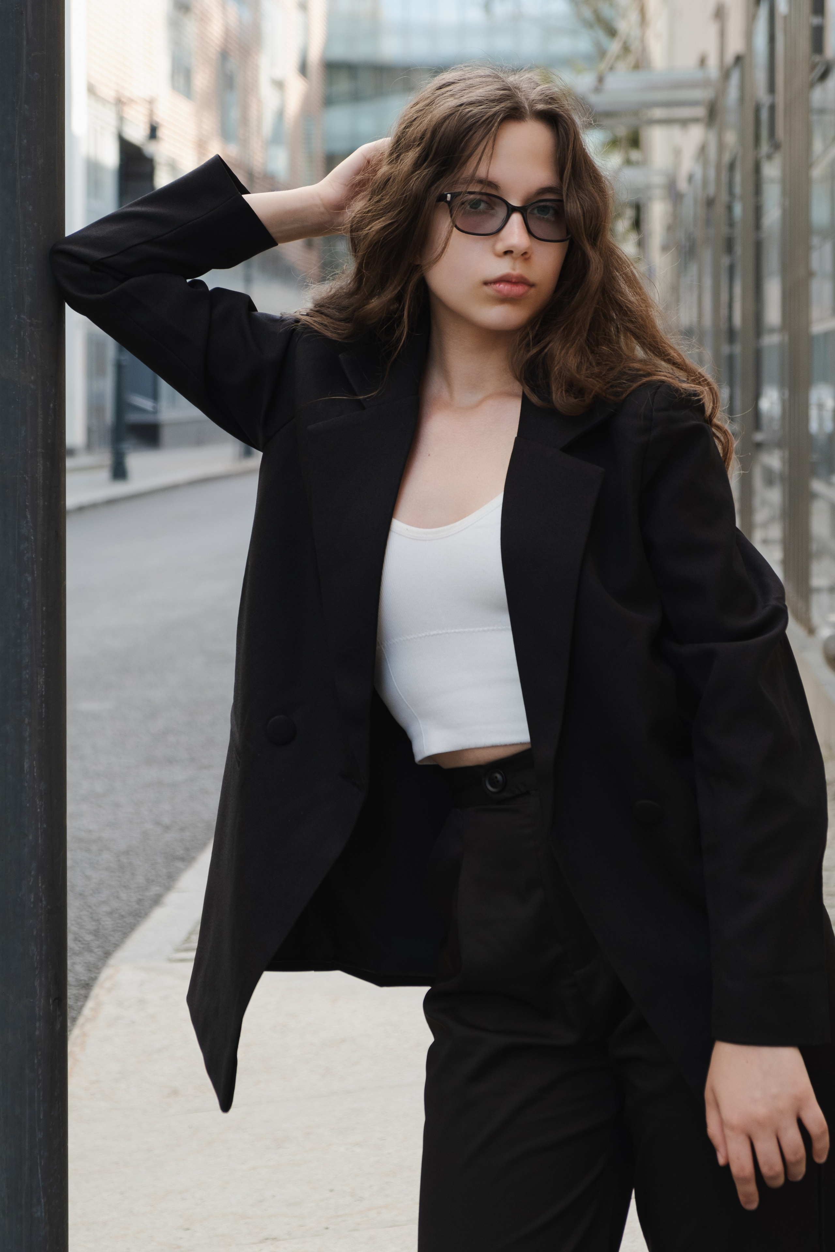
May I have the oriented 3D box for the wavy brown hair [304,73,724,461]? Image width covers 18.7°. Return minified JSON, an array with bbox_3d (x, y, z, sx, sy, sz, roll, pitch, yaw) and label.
[{"bbox_3d":[0.089,-0.331,2.360,0.360,0.365,0.260,-1,6,-16],"label":"wavy brown hair"}]

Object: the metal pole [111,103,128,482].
[{"bbox_3d":[-3.639,-4.087,31.000,0.190,4.650,0.190,0,5,0],"label":"metal pole"}]

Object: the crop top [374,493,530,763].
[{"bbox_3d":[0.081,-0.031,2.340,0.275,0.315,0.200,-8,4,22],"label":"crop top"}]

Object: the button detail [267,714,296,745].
[{"bbox_3d":[-0.122,0.094,2.280,0.027,0.028,0.007,1,5,14],"label":"button detail"}]

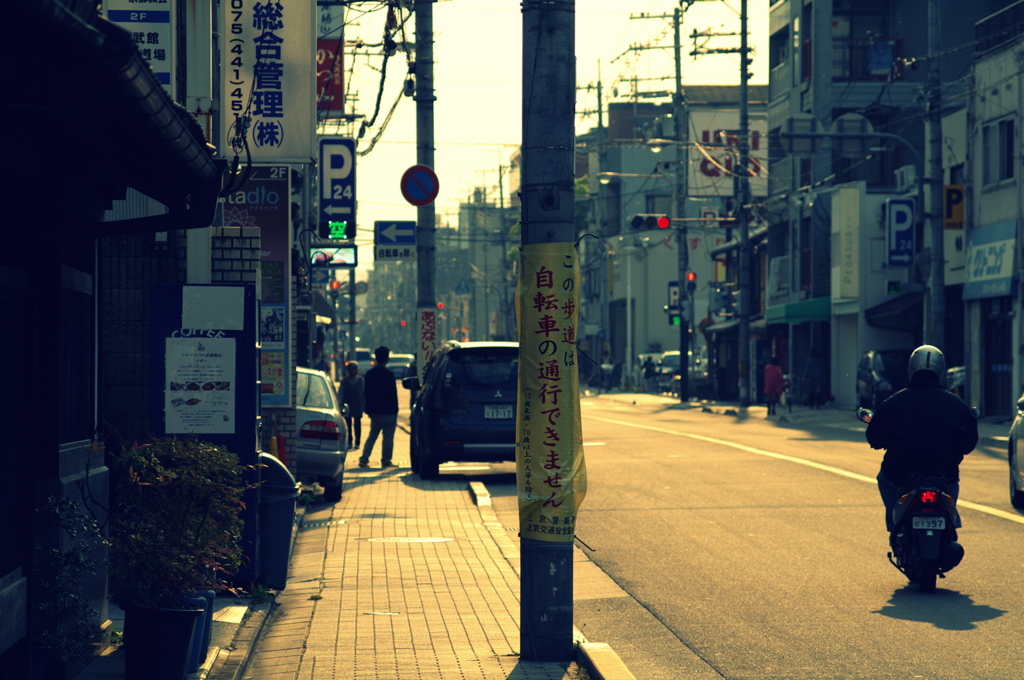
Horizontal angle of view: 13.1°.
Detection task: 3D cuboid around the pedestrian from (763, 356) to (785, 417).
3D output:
[{"bbox_3d":[6.801,1.209,116.000,0.500,1.520,0.400,0,0,3],"label":"pedestrian"}]

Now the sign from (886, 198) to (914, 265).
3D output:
[{"bbox_3d":[8.820,-2.423,101.000,0.600,1.540,0.220,0,0,-5],"label":"sign"}]

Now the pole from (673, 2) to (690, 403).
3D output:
[{"bbox_3d":[5.587,-4.433,147.000,0.360,13.000,0.360,-1,0,2],"label":"pole"}]

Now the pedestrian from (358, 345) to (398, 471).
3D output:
[{"bbox_3d":[-1.804,0.902,60.500,0.530,1.650,0.380,0,0,3],"label":"pedestrian"}]

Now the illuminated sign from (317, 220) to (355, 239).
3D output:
[{"bbox_3d":[-2.400,-1.511,61.000,0.500,0.310,0.200,0,0,-2],"label":"illuminated sign"}]

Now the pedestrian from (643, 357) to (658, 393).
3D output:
[{"bbox_3d":[6.086,1.516,196.000,0.550,1.630,0.420,0,0,23],"label":"pedestrian"}]

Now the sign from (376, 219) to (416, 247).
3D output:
[{"bbox_3d":[-1.686,-1.552,65.000,0.600,0.350,0.050,0,0,-14],"label":"sign"}]

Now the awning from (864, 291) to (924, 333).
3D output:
[{"bbox_3d":[8.190,-0.610,95.500,0.950,0.870,3.400,0,0,-2],"label":"awning"}]

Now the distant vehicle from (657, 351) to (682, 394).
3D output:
[{"bbox_3d":[7.002,1.370,191.000,1.650,1.860,4.200,0,0,-5],"label":"distant vehicle"}]

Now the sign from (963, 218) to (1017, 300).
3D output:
[{"bbox_3d":[8.953,-1.470,83.500,0.280,1.360,5.800,0,0,-2],"label":"sign"}]

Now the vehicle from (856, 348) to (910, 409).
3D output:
[{"bbox_3d":[9.311,0.860,108.000,1.670,1.520,4.000,0,0,-2],"label":"vehicle"}]

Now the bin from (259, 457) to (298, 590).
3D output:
[{"bbox_3d":[-1.566,1.136,28.000,0.450,0.860,0.450,0,0,0],"label":"bin"}]

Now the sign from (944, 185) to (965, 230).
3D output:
[{"bbox_3d":[9.514,-2.852,96.000,0.440,0.950,0.120,0,0,-3],"label":"sign"}]

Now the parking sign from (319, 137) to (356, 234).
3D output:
[{"bbox_3d":[-2.736,-2.386,70.000,0.600,1.600,0.200,0,0,-2],"label":"parking sign"}]

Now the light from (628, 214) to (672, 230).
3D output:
[{"bbox_3d":[3.991,-3.398,129.000,1.250,0.450,0.360,0,0,1],"label":"light"}]

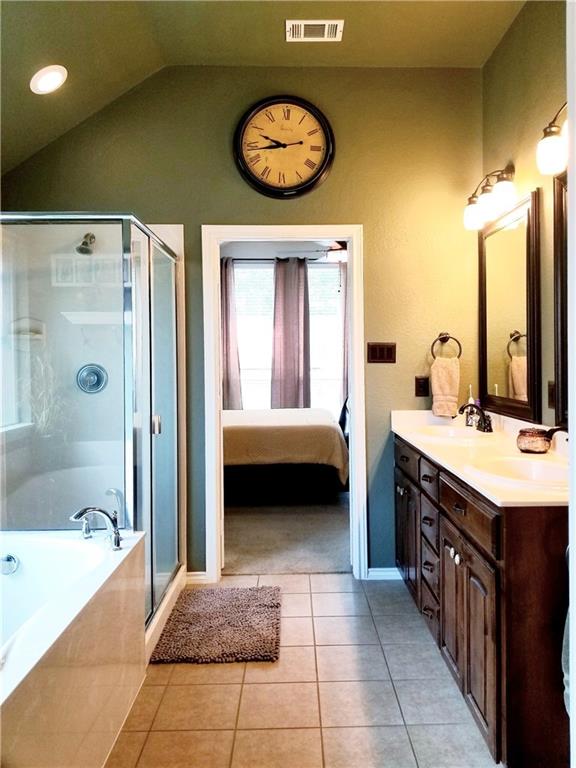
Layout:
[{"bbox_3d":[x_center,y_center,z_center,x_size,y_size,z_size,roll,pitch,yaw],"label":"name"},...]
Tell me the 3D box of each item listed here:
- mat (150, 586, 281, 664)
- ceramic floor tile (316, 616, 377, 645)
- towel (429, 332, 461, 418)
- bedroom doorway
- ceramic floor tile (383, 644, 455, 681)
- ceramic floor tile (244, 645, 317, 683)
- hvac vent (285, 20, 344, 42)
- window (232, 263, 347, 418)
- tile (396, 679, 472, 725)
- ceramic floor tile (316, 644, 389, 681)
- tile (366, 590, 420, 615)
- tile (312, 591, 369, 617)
[{"bbox_3d":[-0.328,1.200,2.926,0.571,0.030,0.763,-1,2,0],"label":"mat"},{"bbox_3d":[0.278,1.209,2.819,0.303,0.010,0.303,-1,2,1],"label":"ceramic floor tile"},{"bbox_3d":[0.940,-0.048,3.432,0.185,0.495,0.100,-1,3,0],"label":"towel"},{"bbox_3d":[-0.021,0.125,3.487,0.961,2.123,0.150,-1,2,0],"label":"bedroom doorway"},{"bbox_3d":[0.572,1.211,2.530,0.280,0.010,0.298,-1,2,0],"label":"ceramic floor tile"},{"bbox_3d":[-0.025,1.255,2.576,0.303,0.012,0.302,-1,3,0],"label":"ceramic floor tile"},{"bbox_3d":[0.141,-1.833,2.997,0.295,0.015,0.200,-1,3,0],"label":"hvac vent"},{"bbox_3d":[0.021,-0.532,7.187,1.460,2.000,0.100,-1,2,1],"label":"window"},{"bbox_3d":[0.585,1.258,2.276,0.296,0.012,0.297,-1,3,0],"label":"tile"},{"bbox_3d":[0.275,1.218,2.514,0.303,0.010,0.303,-1,2,1],"label":"ceramic floor tile"},{"bbox_3d":[0.575,1.187,3.134,0.280,0.010,0.298,-1,2,0],"label":"tile"},{"bbox_3d":[0.279,1.191,3.135,0.304,0.010,0.298,-1,2,0],"label":"tile"}]

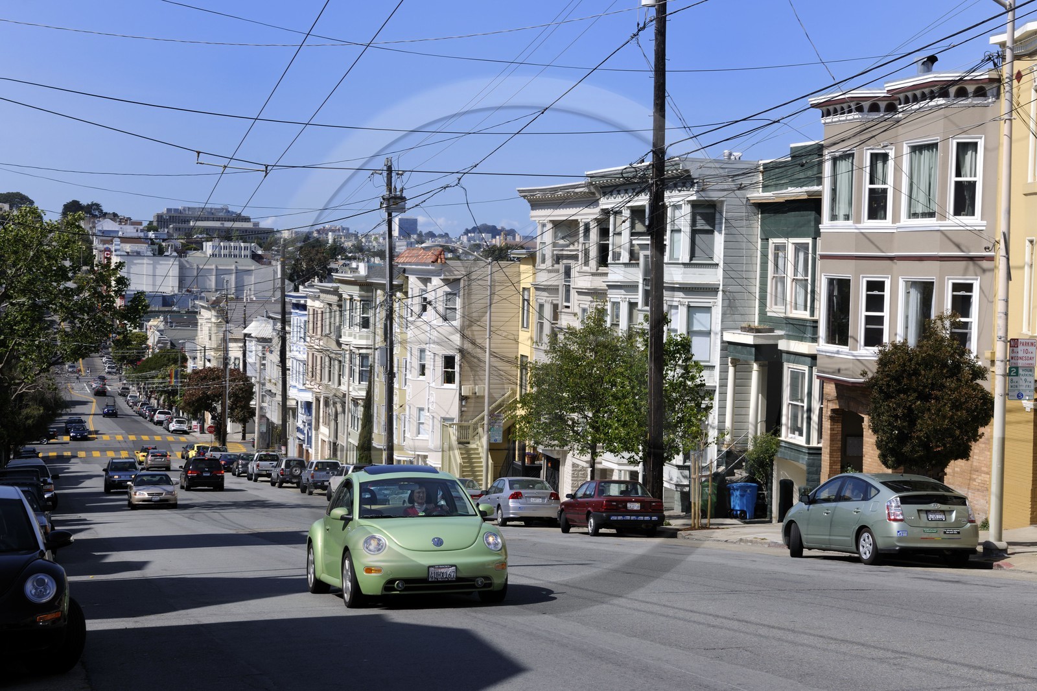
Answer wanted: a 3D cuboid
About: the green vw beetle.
[{"bbox_3d":[-1.348,2.177,20.113,1.730,1.510,4.090,1,-5,-16],"label":"green vw beetle"}]

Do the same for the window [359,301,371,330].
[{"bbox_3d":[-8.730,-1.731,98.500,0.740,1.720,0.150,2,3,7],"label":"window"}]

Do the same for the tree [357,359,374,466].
[{"bbox_3d":[-8.420,4.279,95.000,0.950,6.780,0.950,0,3,-15],"label":"tree"}]

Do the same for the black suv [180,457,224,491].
[{"bbox_3d":[-16.291,6.553,88.975,1.950,1.750,5.050,1,-3,-15],"label":"black suv"}]

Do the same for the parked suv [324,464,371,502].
[{"bbox_3d":[-7.261,6.142,76.858,1.760,1.660,4.550,1,-4,-16],"label":"parked suv"}]

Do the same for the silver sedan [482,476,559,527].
[{"bbox_3d":[-0.067,4.829,53.627,1.715,1.440,4.450,1,-3,-15],"label":"silver sedan"}]

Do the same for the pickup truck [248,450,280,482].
[{"bbox_3d":[-16.172,7.873,111.441,1.900,1.860,5.250,1,-3,-15],"label":"pickup truck"}]

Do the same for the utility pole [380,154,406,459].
[{"bbox_3d":[-5.593,-0.687,76.192,1.100,15.017,0.850,-1,3,-15],"label":"utility pole"}]

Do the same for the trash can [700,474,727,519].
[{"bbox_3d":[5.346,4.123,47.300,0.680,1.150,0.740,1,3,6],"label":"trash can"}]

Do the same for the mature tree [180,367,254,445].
[{"bbox_3d":[-25.678,5.374,147.000,6.100,7.160,5.800,0,3,-15],"label":"mature tree"}]

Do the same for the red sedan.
[{"bbox_3d":[2.292,4.062,43.349,1.660,1.340,4.320,1,-4,-14],"label":"red sedan"}]

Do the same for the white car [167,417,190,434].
[{"bbox_3d":[-35.339,8.333,180.222,1.760,1.500,4.350,1,-1,-15],"label":"white car"}]

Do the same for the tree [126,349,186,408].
[{"bbox_3d":[-50.825,5.019,242.745,8.200,9.111,8.200,1,3,-15],"label":"tree"}]

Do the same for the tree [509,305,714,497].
[{"bbox_3d":[2.759,1.949,50.500,5.800,6.260,5.300,1,3,0],"label":"tree"}]

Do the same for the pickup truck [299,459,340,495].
[{"bbox_3d":[-9.911,6.645,87.246,1.690,1.750,4.700,1,-3,-14],"label":"pickup truck"}]

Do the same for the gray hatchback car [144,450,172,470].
[{"bbox_3d":[-26.200,8.324,125.525,1.725,1.490,4.450,1,-2,-14],"label":"gray hatchback car"}]

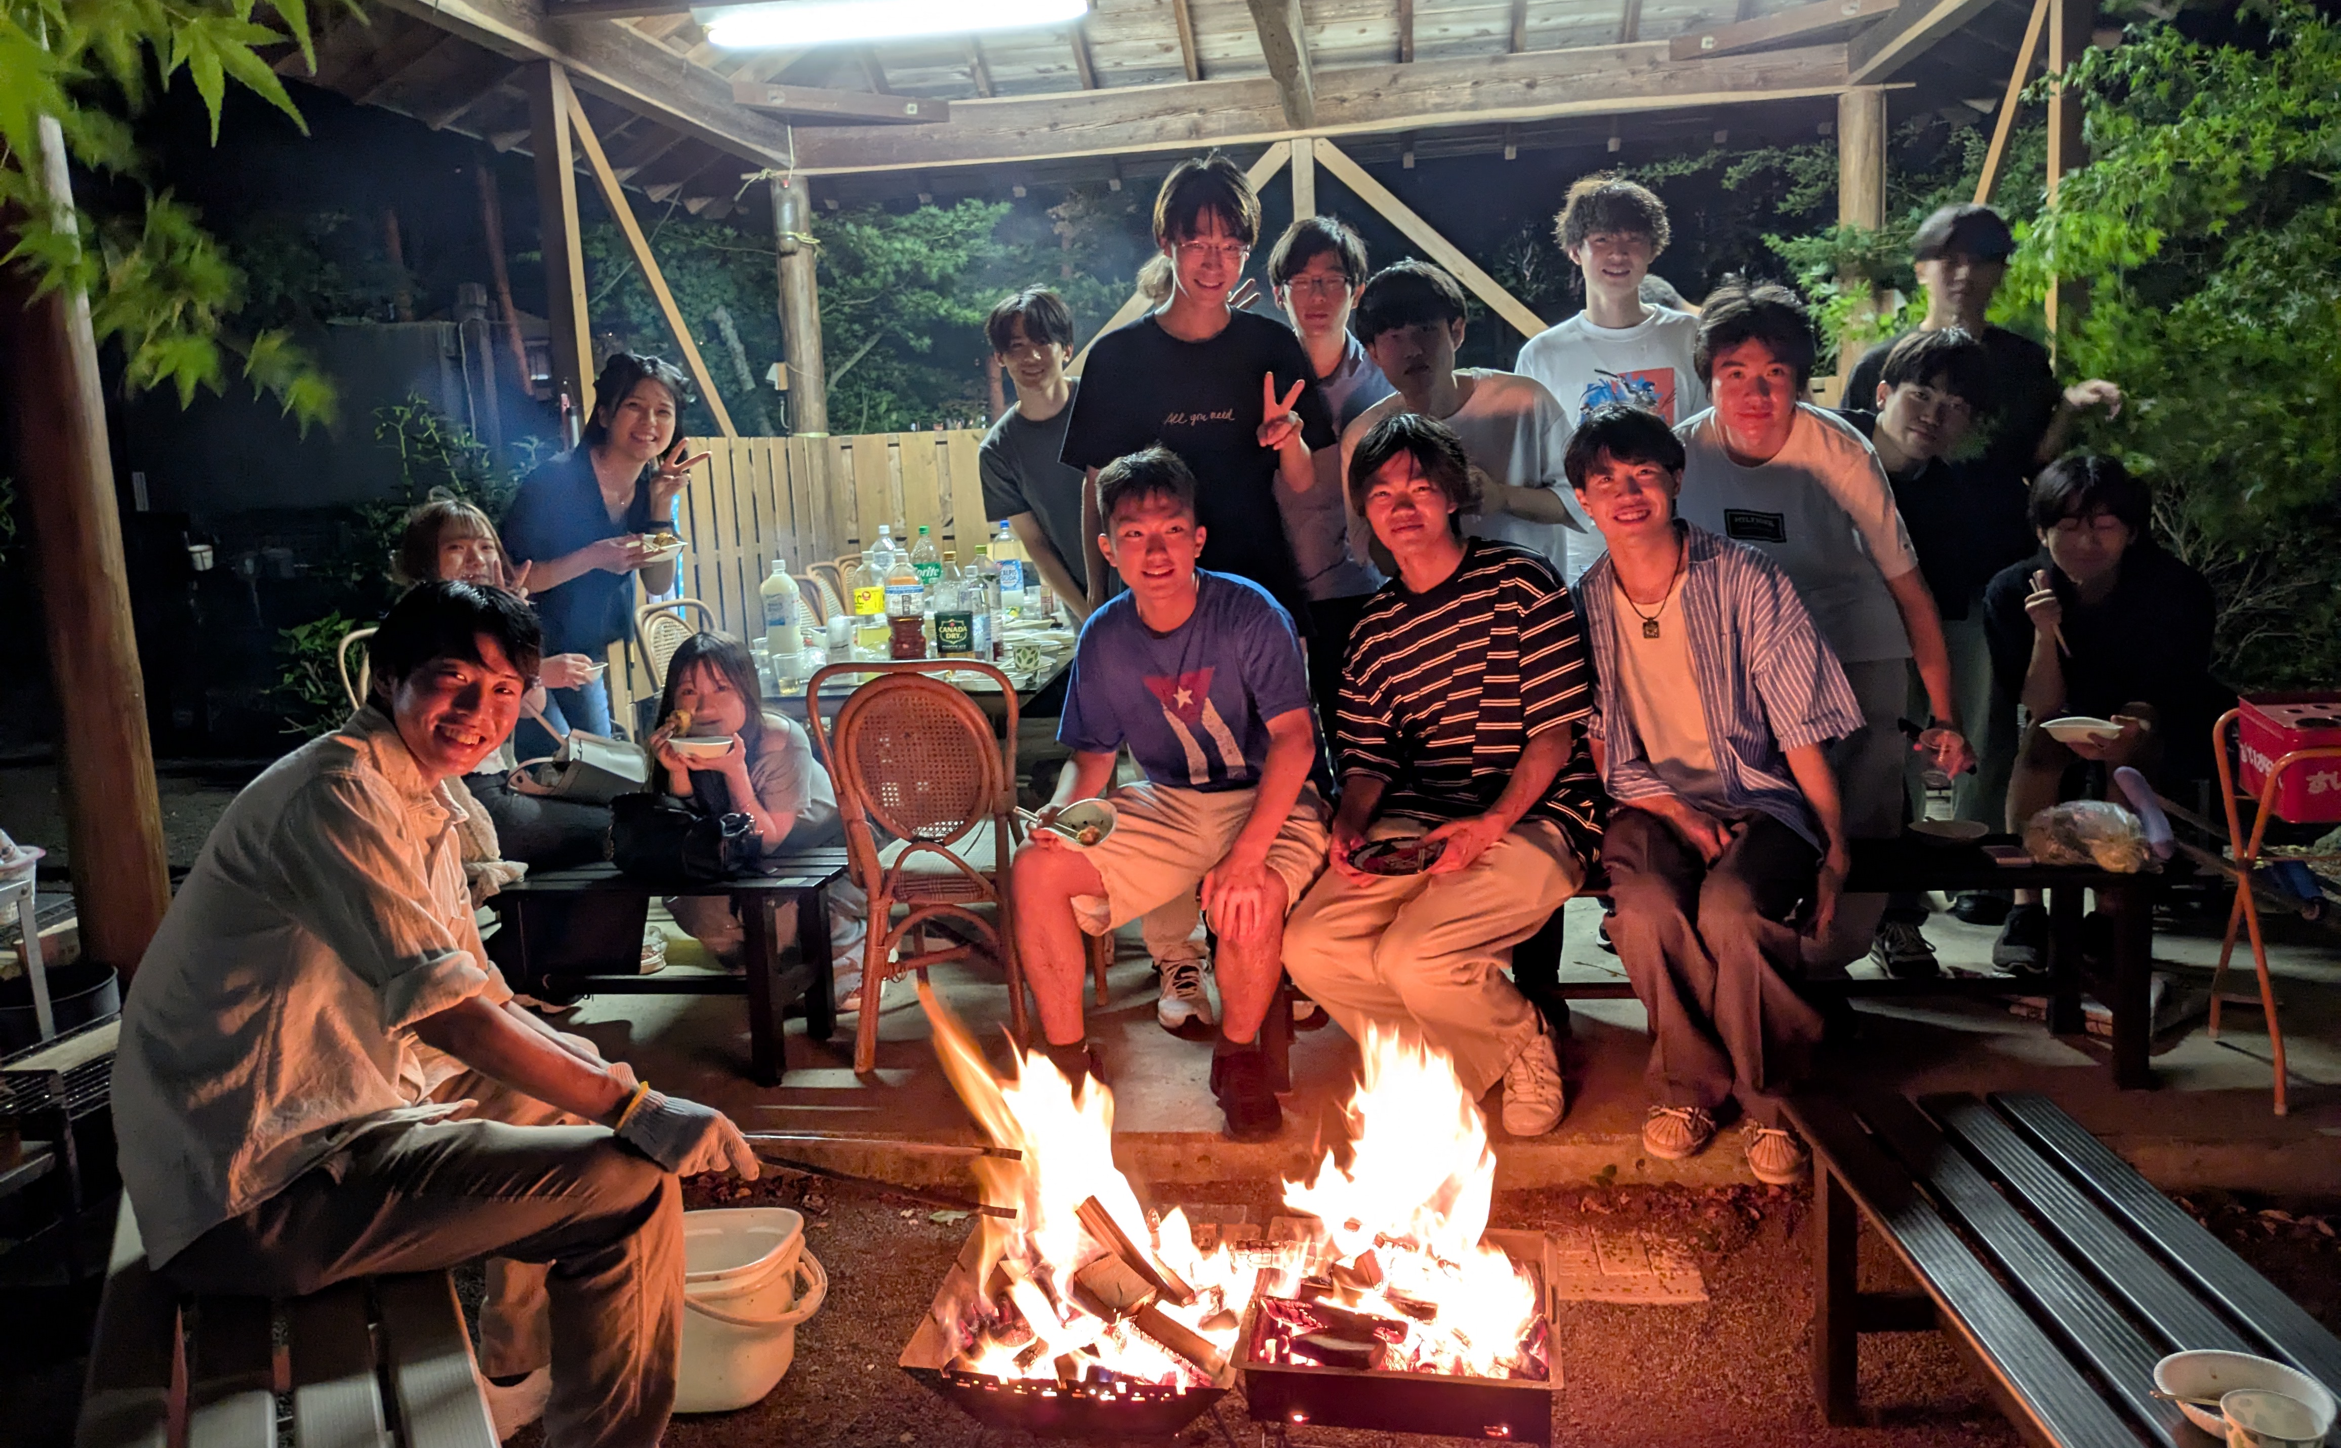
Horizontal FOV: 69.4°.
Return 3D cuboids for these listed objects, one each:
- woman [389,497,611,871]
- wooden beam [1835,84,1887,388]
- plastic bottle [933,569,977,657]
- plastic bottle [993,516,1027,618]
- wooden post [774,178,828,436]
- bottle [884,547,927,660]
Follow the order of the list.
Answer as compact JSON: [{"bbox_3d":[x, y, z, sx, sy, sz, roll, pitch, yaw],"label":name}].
[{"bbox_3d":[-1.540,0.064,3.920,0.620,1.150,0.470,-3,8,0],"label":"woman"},{"bbox_3d":[2.735,-1.214,6.724,0.162,2.500,0.162,-2,8,7],"label":"wooden beam"},{"bbox_3d":[-0.579,-0.304,4.500,0.094,0.300,0.094,-4,8,-7],"label":"plastic bottle"},{"bbox_3d":[-0.509,-0.489,5.350,0.091,0.308,0.091,-4,8,-5],"label":"plastic bottle"},{"bbox_3d":[-1.554,-1.084,7.374,0.162,2.500,0.162,-2,8,7],"label":"wooden post"},{"bbox_3d":[-0.721,-0.313,4.600,0.102,0.308,0.095,-4,8,-9],"label":"bottle"}]

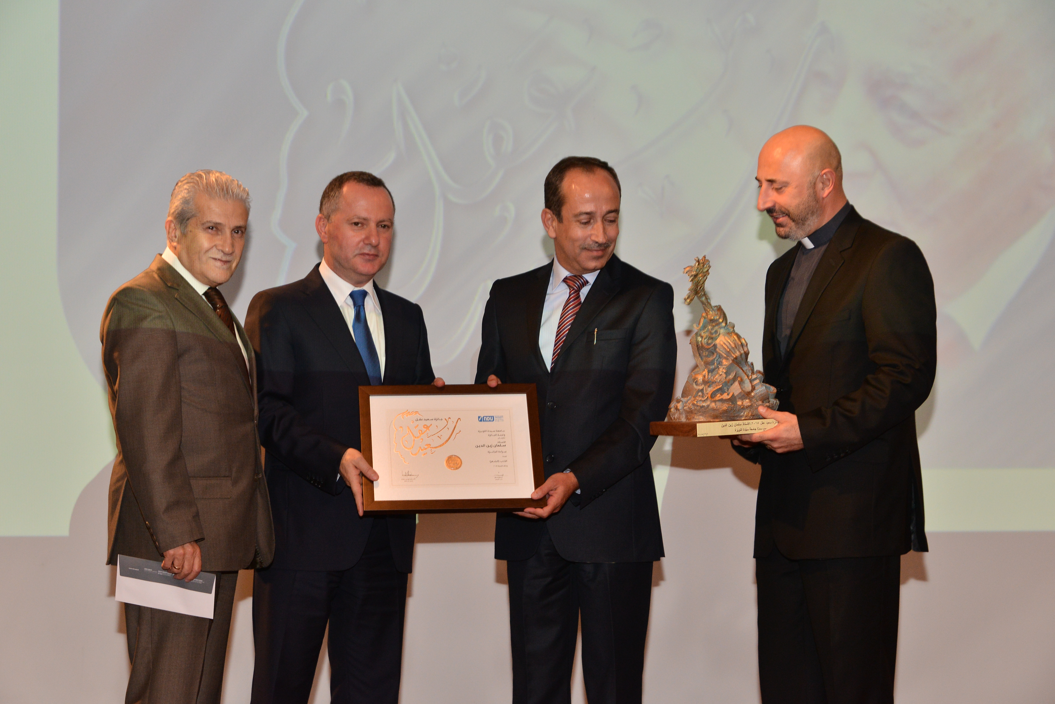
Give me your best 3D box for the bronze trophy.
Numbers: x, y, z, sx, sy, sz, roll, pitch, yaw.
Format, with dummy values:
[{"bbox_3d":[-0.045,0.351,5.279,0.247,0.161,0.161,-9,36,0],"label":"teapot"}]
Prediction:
[{"bbox_3d":[0.418,-0.013,5.150,0.220,0.405,0.210,-2,0,-28],"label":"bronze trophy"}]

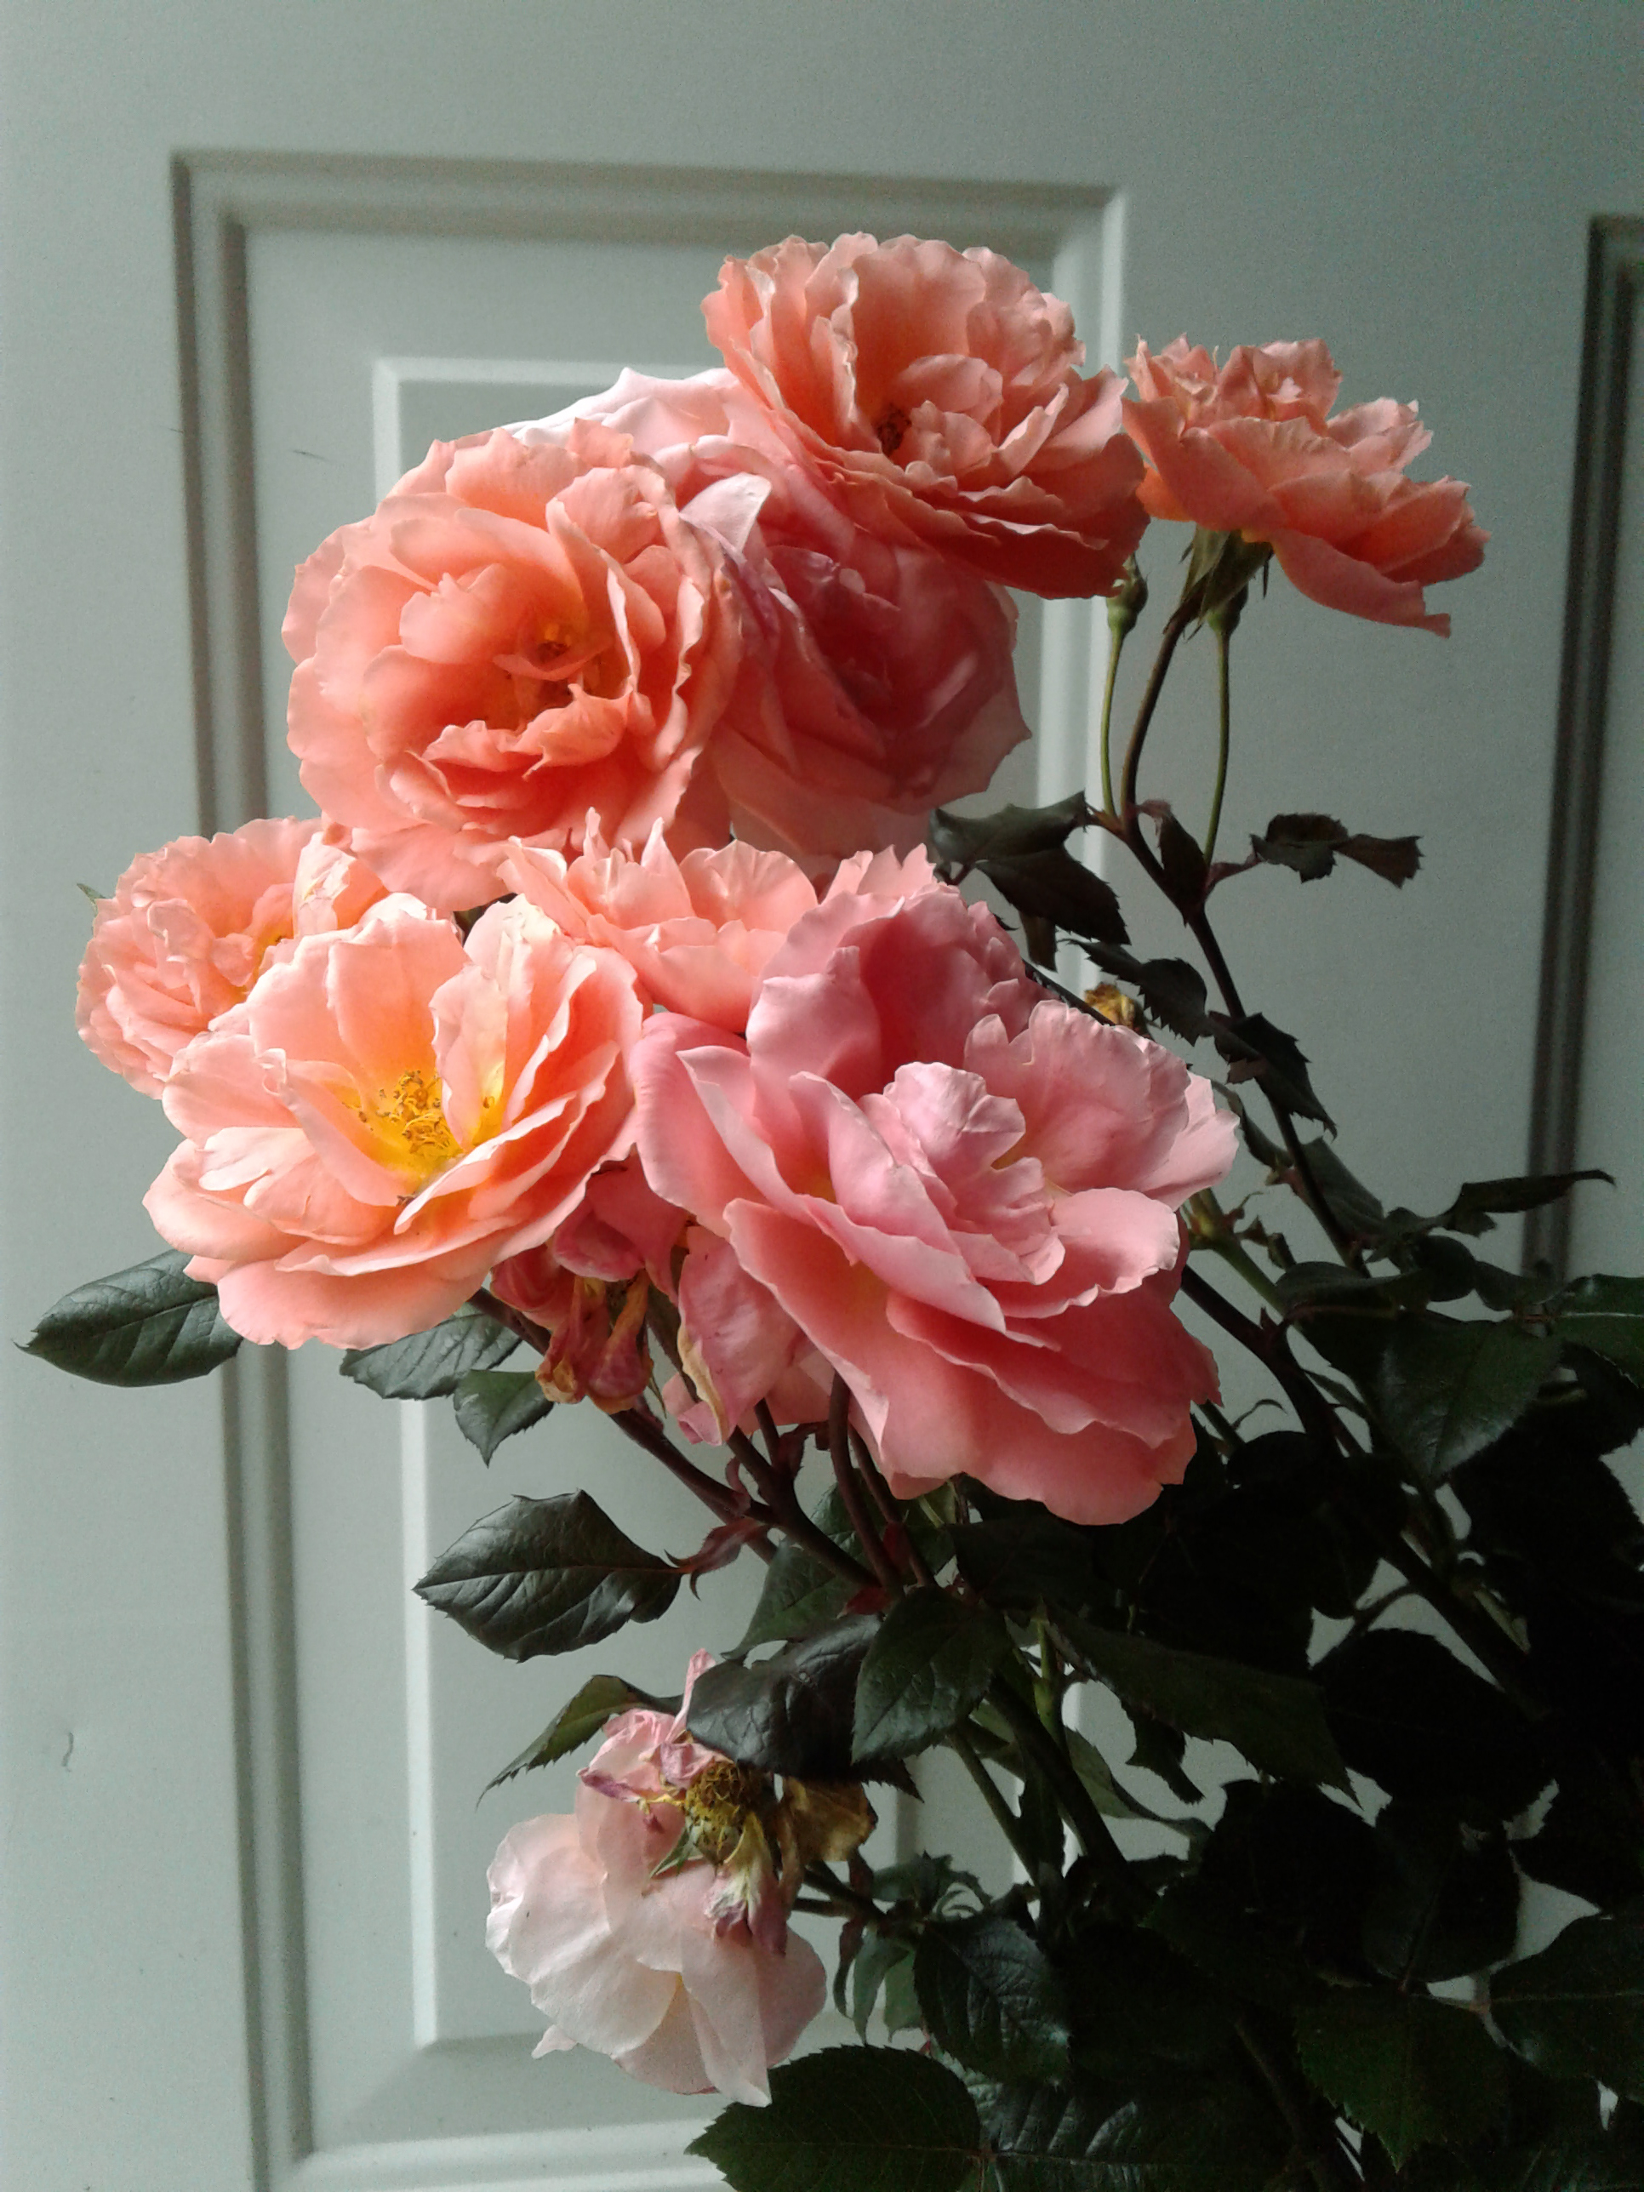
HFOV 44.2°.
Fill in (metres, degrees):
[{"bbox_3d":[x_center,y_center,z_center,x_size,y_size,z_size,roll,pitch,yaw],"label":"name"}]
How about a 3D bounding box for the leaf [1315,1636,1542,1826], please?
[{"bbox_3d":[0.133,0.138,0.440,0.050,0.011,0.041,14,54,11],"label":"leaf"}]

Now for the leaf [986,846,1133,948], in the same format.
[{"bbox_3d":[0.050,-0.043,0.430,0.037,0.010,0.021,31,50,7],"label":"leaf"}]

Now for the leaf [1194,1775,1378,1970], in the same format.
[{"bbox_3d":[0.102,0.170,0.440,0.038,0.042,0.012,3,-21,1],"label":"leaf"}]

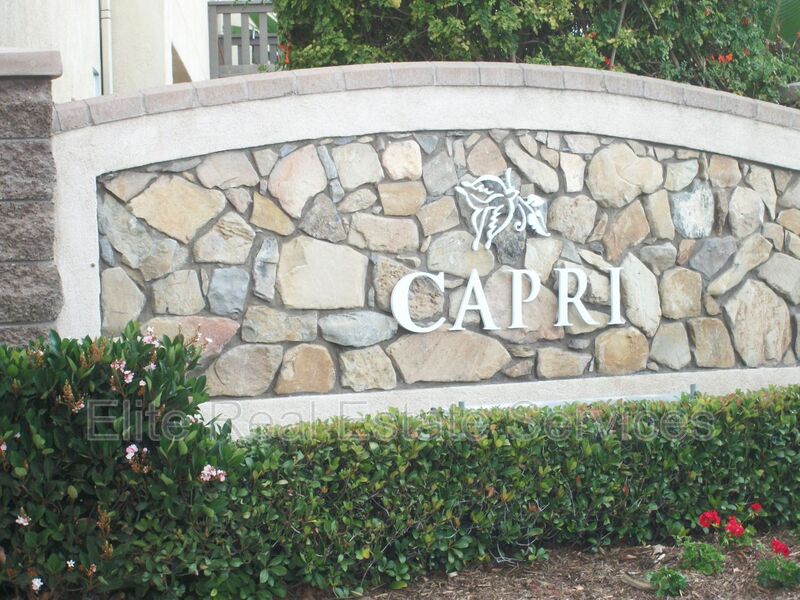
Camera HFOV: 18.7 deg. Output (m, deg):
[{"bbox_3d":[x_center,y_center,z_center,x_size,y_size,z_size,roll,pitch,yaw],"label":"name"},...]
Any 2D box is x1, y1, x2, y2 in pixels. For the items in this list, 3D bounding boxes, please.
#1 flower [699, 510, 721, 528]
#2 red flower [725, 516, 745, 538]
[{"bbox_3d":[1.116,0.791,8.750,0.079,0.065,0.072,-2,1,2],"label":"flower"},{"bbox_3d":[1.199,0.816,8.700,0.072,0.079,0.070,-2,1,2],"label":"red flower"}]

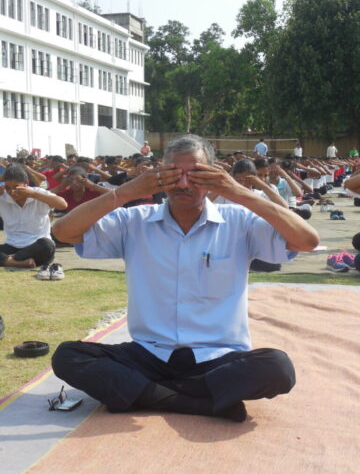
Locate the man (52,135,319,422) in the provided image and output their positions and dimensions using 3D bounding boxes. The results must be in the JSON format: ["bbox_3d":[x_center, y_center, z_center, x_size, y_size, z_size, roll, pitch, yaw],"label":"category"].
[{"bbox_3d":[0.013,0.107,2.905,0.820,0.840,0.520,0,5,5],"label":"man"}]

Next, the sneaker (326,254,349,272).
[{"bbox_3d":[1.099,0.180,6.375,0.090,0.095,0.250,-1,5,-16],"label":"sneaker"}]

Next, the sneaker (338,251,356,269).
[{"bbox_3d":[1.192,0.175,6.435,0.090,0.095,0.250,-2,5,-20],"label":"sneaker"}]

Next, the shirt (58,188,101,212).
[{"bbox_3d":[-0.891,-0.210,8.116,0.440,0.480,0.260,0,5,0],"label":"shirt"}]

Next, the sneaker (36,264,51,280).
[{"bbox_3d":[-0.892,0.216,5.993,0.092,0.088,0.260,0,5,0],"label":"sneaker"}]

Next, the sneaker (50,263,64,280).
[{"bbox_3d":[-0.800,0.216,5.993,0.092,0.088,0.260,0,5,-5],"label":"sneaker"}]

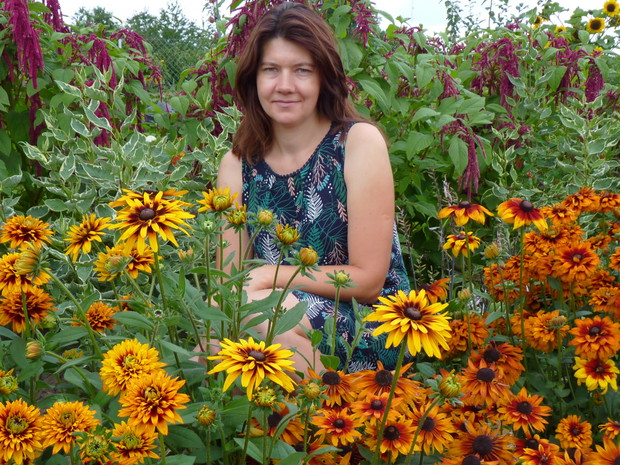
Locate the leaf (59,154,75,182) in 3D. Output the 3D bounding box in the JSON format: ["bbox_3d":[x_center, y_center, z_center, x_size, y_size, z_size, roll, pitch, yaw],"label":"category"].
[{"bbox_3d":[-0.631,-0.169,1.400,0.034,0.068,0.018,19,-5,1],"label":"leaf"}]

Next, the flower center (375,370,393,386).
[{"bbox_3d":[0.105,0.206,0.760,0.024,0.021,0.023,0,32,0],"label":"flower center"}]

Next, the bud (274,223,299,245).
[{"bbox_3d":[-0.034,0.003,0.820,0.038,0.030,0.038,6,12,0],"label":"bud"}]

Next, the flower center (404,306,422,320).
[{"bbox_3d":[0.150,0.118,0.780,0.026,0.018,0.026,6,33,-3],"label":"flower center"}]

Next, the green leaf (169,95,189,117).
[{"bbox_3d":[-0.427,-0.414,1.750,0.064,0.070,0.020,-1,10,-6],"label":"green leaf"}]

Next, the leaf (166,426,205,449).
[{"bbox_3d":[-0.187,0.305,0.800,0.062,0.016,0.038,21,42,15],"label":"leaf"}]

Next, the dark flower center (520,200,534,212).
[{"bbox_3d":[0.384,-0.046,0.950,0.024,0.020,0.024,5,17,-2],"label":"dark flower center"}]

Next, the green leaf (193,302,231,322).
[{"bbox_3d":[-0.136,0.110,0.740,0.055,0.018,0.030,13,36,-16],"label":"green leaf"}]

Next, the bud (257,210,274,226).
[{"bbox_3d":[-0.070,-0.022,0.840,0.026,0.025,0.025,9,12,0],"label":"bud"}]

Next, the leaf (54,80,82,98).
[{"bbox_3d":[-0.620,-0.367,1.380,0.080,0.035,0.020,30,12,-11],"label":"leaf"}]

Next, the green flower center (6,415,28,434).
[{"bbox_3d":[-0.408,0.268,0.750,0.030,0.028,0.018,0,-22,0],"label":"green flower center"}]

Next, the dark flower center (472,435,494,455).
[{"bbox_3d":[0.225,0.277,0.700,0.026,0.020,0.026,0,37,0],"label":"dark flower center"}]

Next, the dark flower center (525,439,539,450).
[{"bbox_3d":[0.311,0.297,0.750,0.018,0.015,0.018,0,32,0],"label":"dark flower center"}]

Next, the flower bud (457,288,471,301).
[{"bbox_3d":[0.258,0.104,0.900,0.021,0.020,0.021,6,15,-1],"label":"flower bud"}]

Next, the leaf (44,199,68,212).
[{"bbox_3d":[-0.590,-0.063,1.250,0.056,0.028,0.030,0,13,0],"label":"leaf"}]

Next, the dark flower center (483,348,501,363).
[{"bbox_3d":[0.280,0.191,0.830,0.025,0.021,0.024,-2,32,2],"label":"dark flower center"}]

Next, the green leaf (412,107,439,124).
[{"bbox_3d":[0.344,-0.348,1.600,0.080,0.022,0.048,-20,37,-12],"label":"green leaf"}]

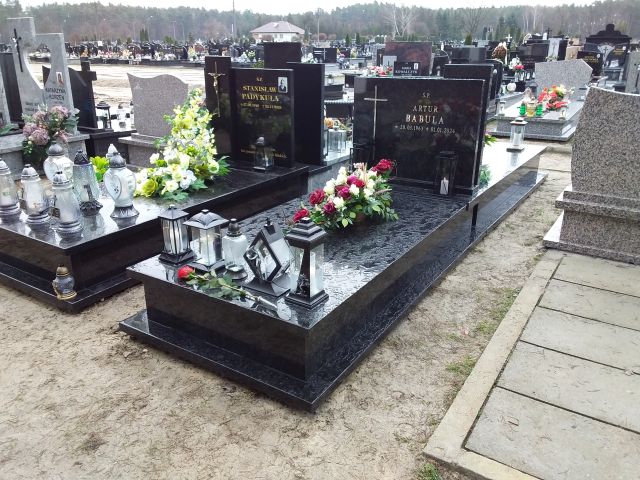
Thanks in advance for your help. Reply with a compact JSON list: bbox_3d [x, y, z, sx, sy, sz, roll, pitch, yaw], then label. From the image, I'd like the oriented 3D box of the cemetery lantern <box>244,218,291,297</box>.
[{"bbox_3d":[-0.233,0.054,2.218,0.212,0.317,0.128,13,24,31],"label":"cemetery lantern"}]

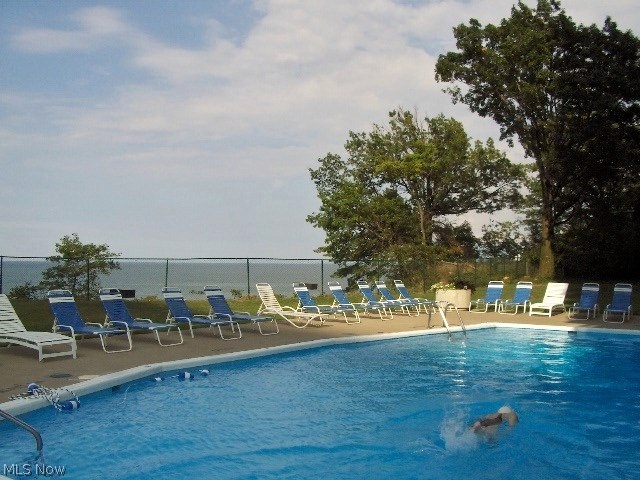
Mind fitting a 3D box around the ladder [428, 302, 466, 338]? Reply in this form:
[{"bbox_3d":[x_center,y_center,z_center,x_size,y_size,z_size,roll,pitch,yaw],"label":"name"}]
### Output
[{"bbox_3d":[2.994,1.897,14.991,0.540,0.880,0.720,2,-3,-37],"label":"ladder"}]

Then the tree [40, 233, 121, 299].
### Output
[{"bbox_3d":[-9.993,1.085,27.000,3.200,2.800,2.900,1,-2,-20],"label":"tree"}]

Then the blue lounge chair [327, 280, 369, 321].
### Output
[{"bbox_3d":[1.118,1.691,18.104,1.930,0.960,0.620,-1,-3,42],"label":"blue lounge chair"}]

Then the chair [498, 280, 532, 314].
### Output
[{"bbox_3d":[6.728,1.965,22.088,0.645,1.030,2.060,-1,-3,33],"label":"chair"}]

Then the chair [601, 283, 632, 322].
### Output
[{"bbox_3d":[9.046,1.895,19.586,0.645,1.030,2.060,-1,-3,33],"label":"chair"}]

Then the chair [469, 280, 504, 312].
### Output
[{"bbox_3d":[5.842,1.973,22.529,0.645,1.030,2.060,-1,-3,33],"label":"chair"}]

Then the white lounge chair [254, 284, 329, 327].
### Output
[{"bbox_3d":[-0.720,1.578,15.645,1.920,0.980,0.590,-1,-3,40],"label":"white lounge chair"}]

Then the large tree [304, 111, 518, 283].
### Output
[{"bbox_3d":[5.965,-2.627,40.000,12.800,11.000,11.500,0,-2,8],"label":"large tree"}]

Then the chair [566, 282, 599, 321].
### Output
[{"bbox_3d":[8.323,1.914,20.291,0.645,1.030,2.060,-1,-3,33],"label":"chair"}]

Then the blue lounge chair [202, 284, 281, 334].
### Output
[{"bbox_3d":[-1.774,1.534,14.356,1.930,0.960,0.620,-1,-3,41],"label":"blue lounge chair"}]

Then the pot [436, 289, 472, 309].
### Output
[{"bbox_3d":[4.880,2.149,23.488,1.240,0.730,1.150,0,-2,10],"label":"pot"}]

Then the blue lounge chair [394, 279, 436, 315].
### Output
[{"bbox_3d":[3.600,1.962,22.823,2.060,1.030,0.645,-1,-3,42],"label":"blue lounge chair"}]

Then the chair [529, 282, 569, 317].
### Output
[{"bbox_3d":[7.525,1.950,21.195,0.670,1.010,2.050,-1,-3,34],"label":"chair"}]

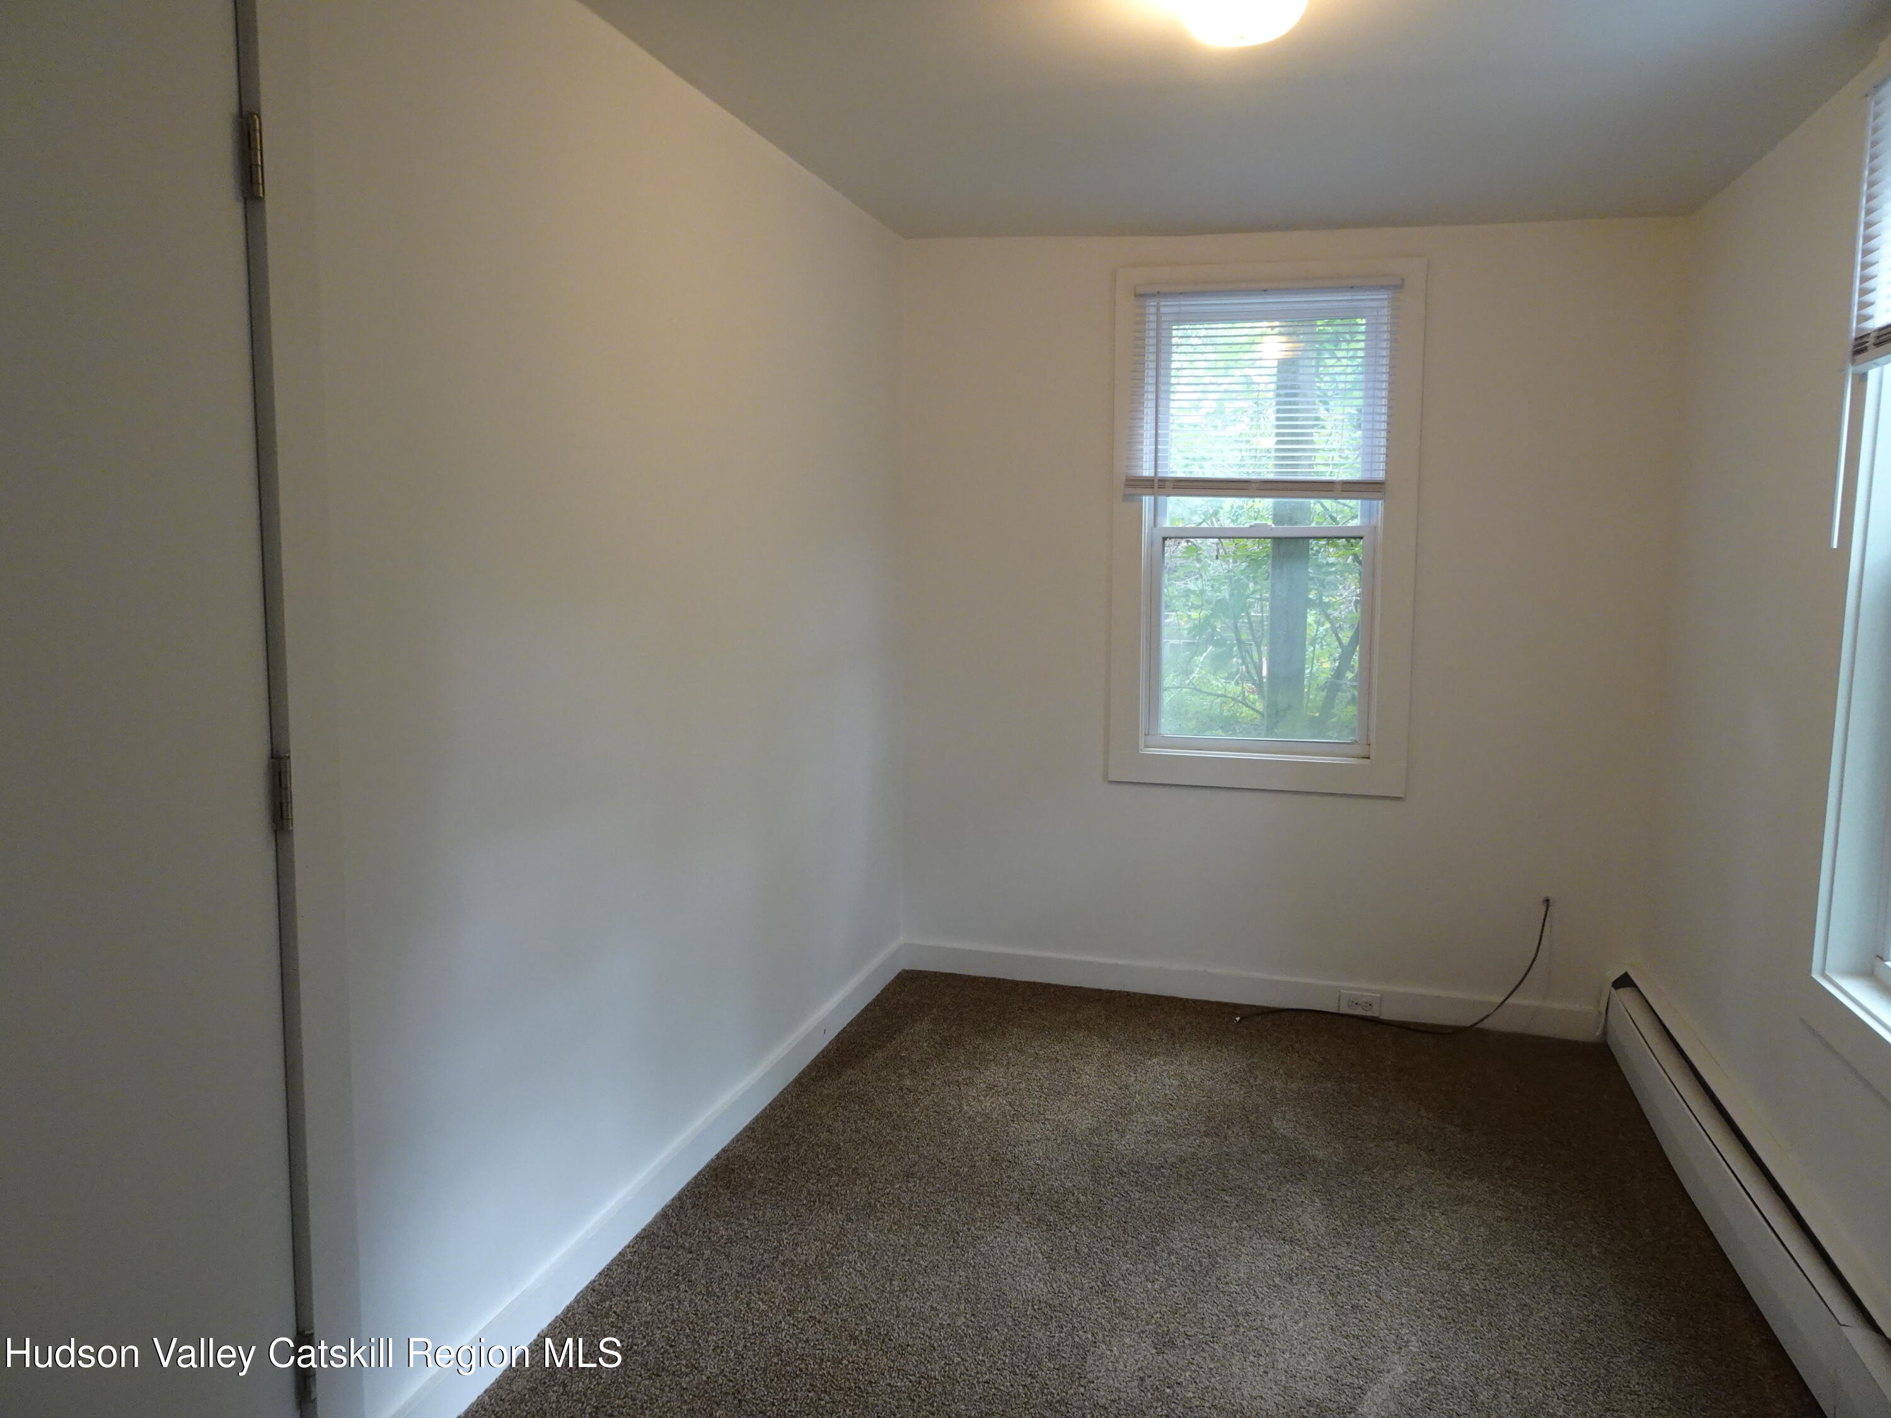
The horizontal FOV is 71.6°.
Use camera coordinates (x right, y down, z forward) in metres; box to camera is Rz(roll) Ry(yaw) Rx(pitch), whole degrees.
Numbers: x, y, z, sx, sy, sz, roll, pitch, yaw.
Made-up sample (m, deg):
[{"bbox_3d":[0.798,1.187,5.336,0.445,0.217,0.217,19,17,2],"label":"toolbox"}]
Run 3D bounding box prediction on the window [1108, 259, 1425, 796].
[{"bbox_3d":[0.881,-0.492,3.670,0.820,1.445,0.110,2,7,16],"label":"window"}]

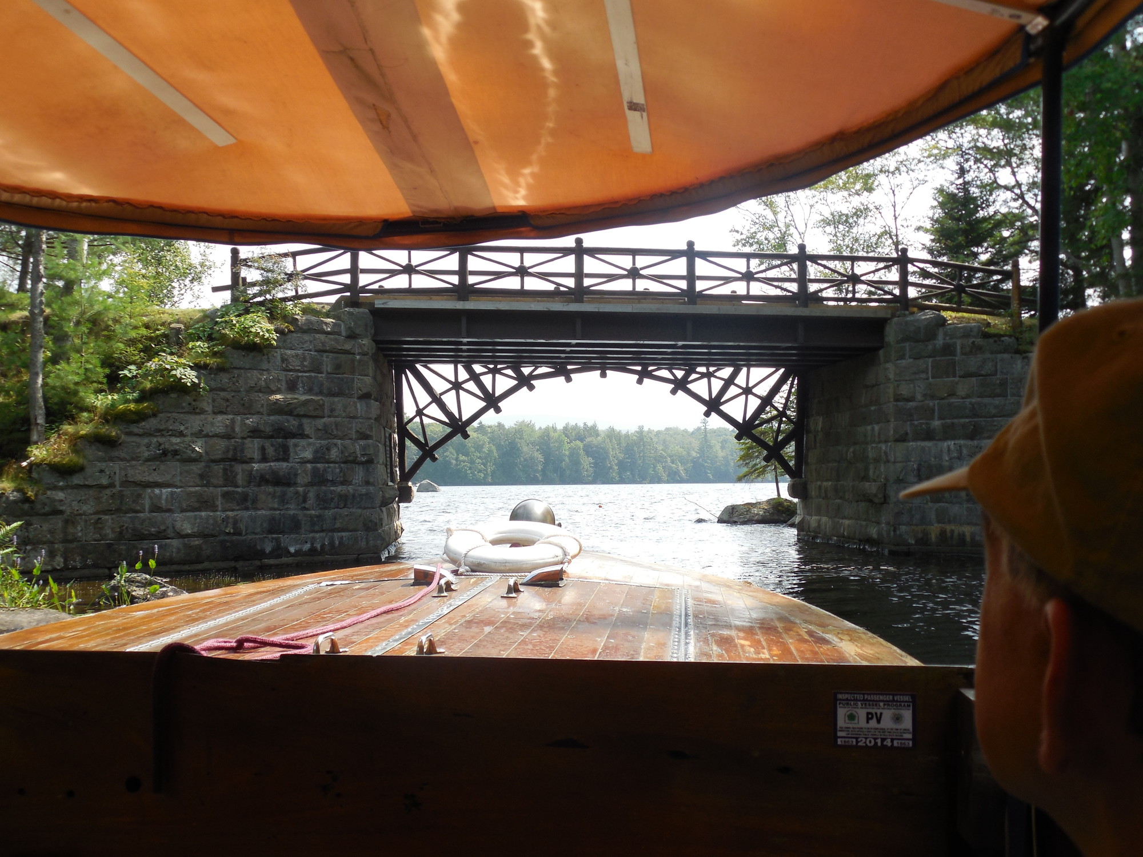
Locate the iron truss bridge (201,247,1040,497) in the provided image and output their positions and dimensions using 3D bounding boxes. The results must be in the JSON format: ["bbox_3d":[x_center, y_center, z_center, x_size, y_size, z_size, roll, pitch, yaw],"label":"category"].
[{"bbox_3d":[0.832,-1.007,19.381,13.722,4.118,4.500,0,-3,-6],"label":"iron truss bridge"}]

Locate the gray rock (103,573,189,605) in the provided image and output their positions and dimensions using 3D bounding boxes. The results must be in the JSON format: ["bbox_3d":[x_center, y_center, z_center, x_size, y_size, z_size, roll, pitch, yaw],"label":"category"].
[{"bbox_3d":[-4.230,1.616,10.161,0.870,0.360,0.650,0,-3,0],"label":"gray rock"}]

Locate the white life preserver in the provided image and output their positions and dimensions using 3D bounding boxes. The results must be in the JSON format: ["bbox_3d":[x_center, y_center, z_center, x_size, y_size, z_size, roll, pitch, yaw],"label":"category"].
[{"bbox_3d":[-0.257,0.520,4.500,0.600,0.120,0.600,0,6,0],"label":"white life preserver"}]

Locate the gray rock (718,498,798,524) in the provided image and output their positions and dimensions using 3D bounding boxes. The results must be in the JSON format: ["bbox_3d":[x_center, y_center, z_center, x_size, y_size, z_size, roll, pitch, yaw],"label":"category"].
[{"bbox_3d":[5.636,2.408,30.151,2.500,0.750,2.000,0,-3,0],"label":"gray rock"}]

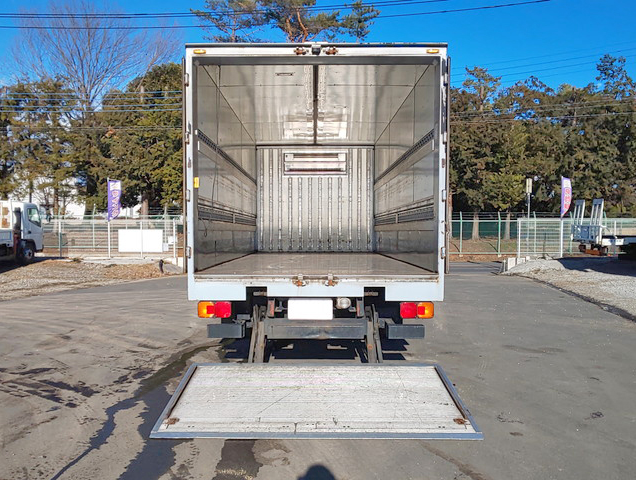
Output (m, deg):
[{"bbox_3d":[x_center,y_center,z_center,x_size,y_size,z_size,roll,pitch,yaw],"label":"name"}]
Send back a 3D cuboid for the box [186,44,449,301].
[{"bbox_3d":[-0.040,-0.670,5.210,2.350,2.350,3.700,0,2,-1],"label":"box"}]

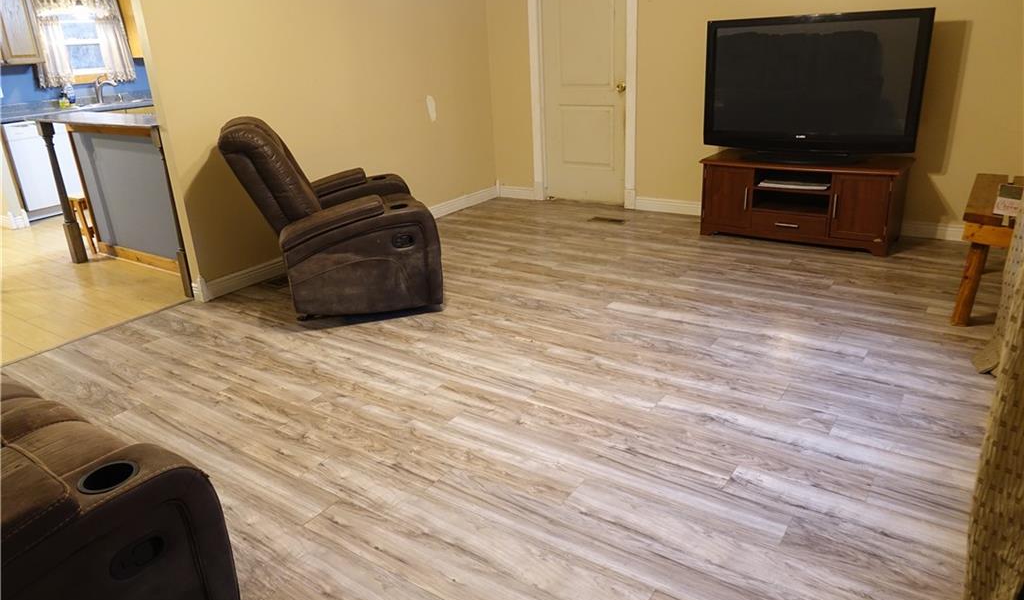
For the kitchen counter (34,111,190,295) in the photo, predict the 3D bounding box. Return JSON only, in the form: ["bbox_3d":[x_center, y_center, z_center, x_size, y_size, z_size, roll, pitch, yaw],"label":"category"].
[{"bbox_3d":[-2.405,-0.645,4.291,1.500,0.980,0.380,11,25,33],"label":"kitchen counter"}]

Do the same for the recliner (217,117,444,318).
[{"bbox_3d":[-0.989,-0.541,3.805,1.030,0.990,1.020,-7,21,-11],"label":"recliner"}]

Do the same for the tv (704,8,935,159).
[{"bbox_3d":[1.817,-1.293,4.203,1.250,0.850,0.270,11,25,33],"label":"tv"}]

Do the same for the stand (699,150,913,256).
[{"bbox_3d":[1.844,-0.653,4.403,1.180,0.490,0.488,11,25,33],"label":"stand"}]

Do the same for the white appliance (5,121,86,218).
[{"bbox_3d":[-4.335,-1.234,6.297,0.600,0.850,0.600,8,24,28],"label":"white appliance"}]

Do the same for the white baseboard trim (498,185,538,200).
[{"bbox_3d":[0.038,-0.940,5.964,0.430,0.100,0.020,11,25,33],"label":"white baseboard trim"}]

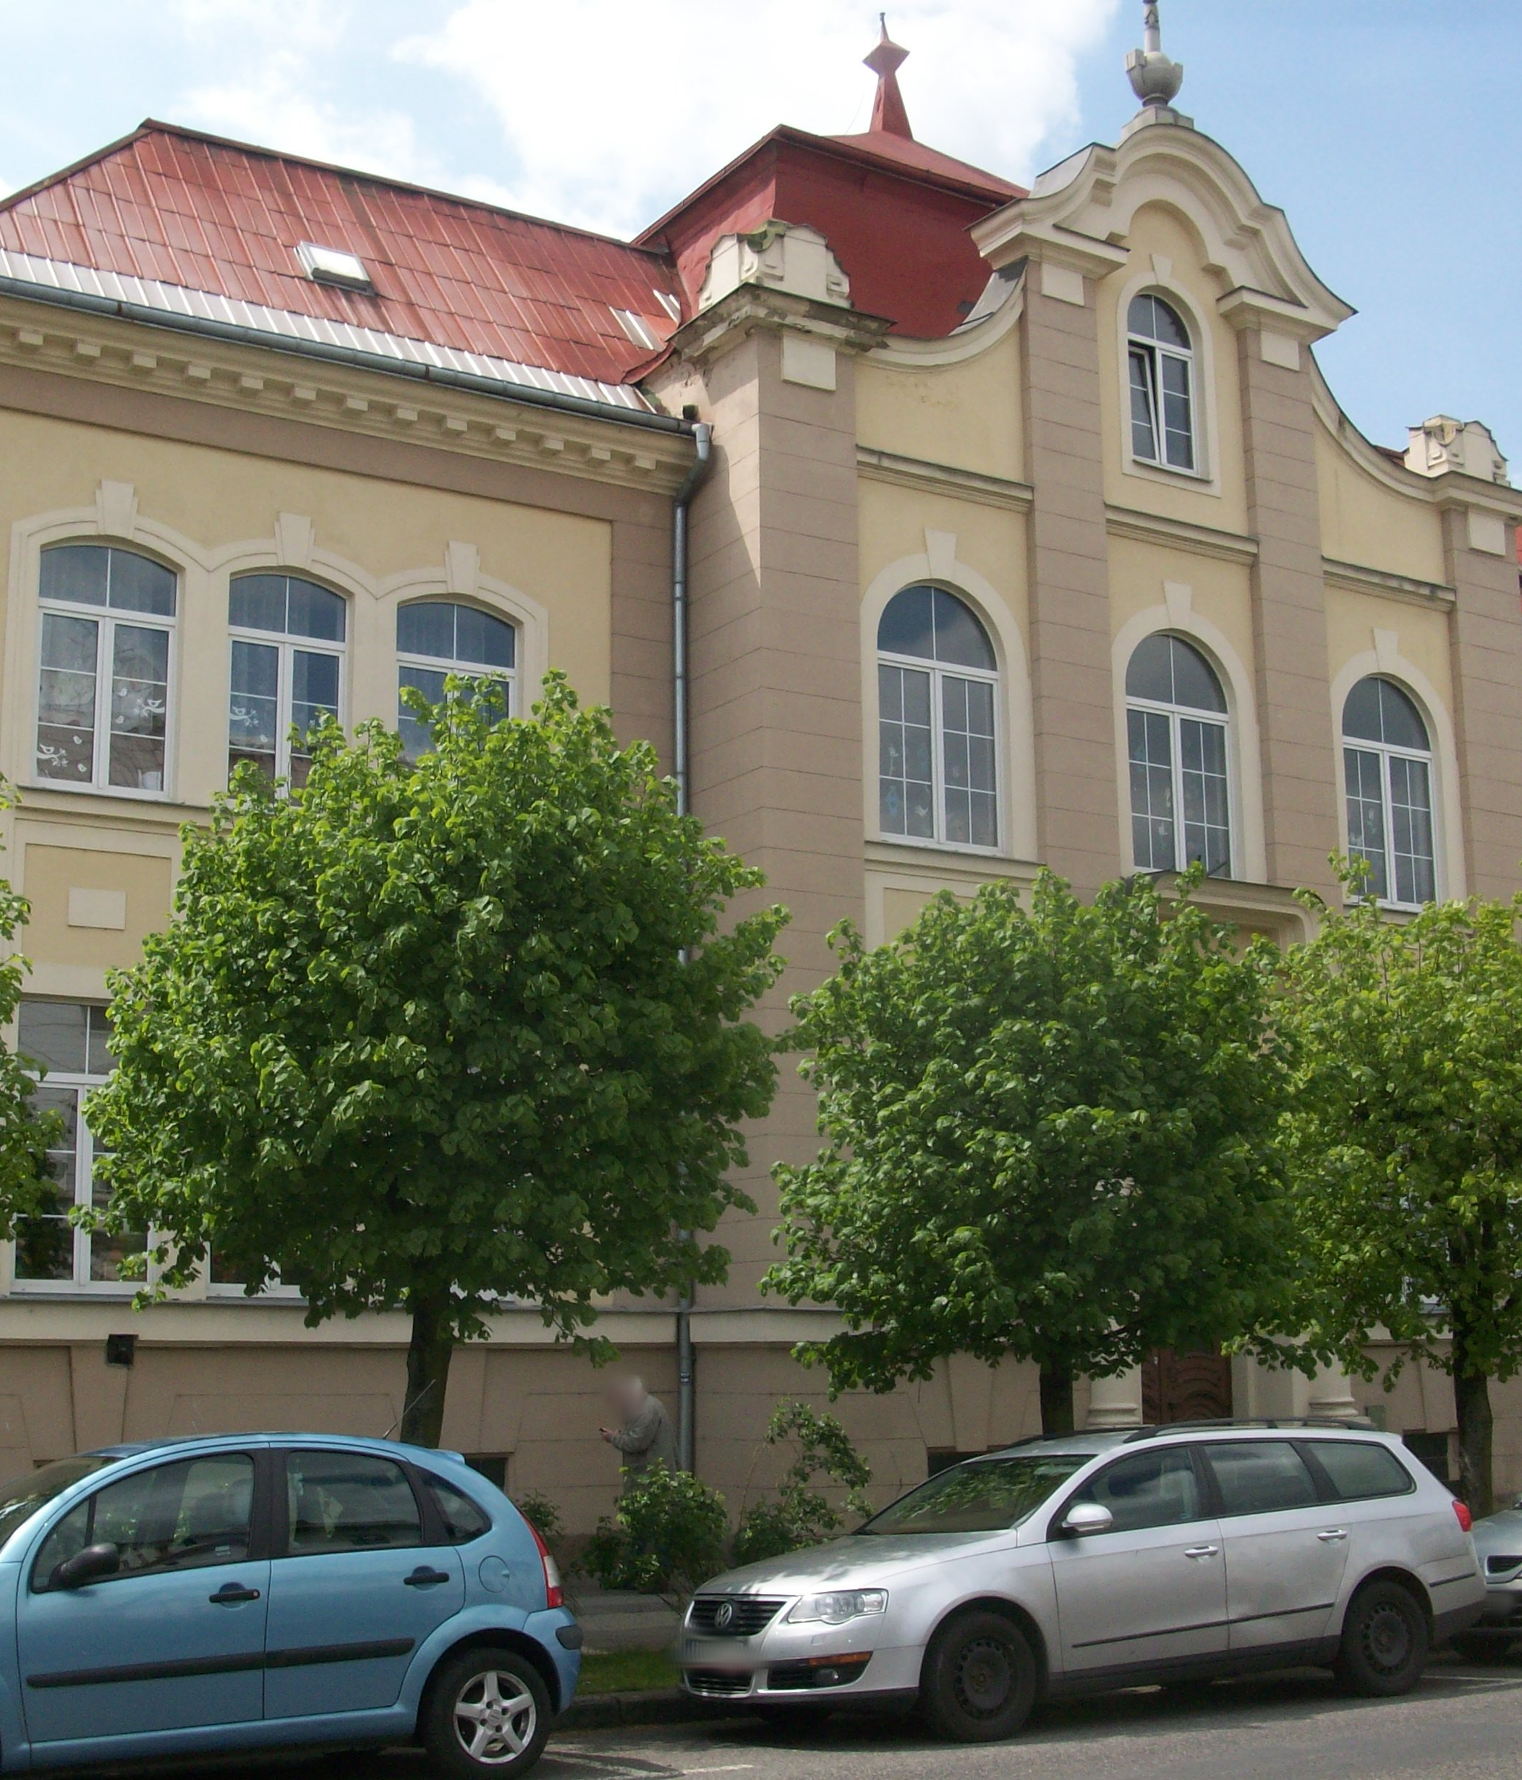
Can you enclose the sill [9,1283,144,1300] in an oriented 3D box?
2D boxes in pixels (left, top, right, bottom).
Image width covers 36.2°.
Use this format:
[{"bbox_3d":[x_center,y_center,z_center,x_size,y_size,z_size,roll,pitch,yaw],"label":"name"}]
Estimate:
[{"bbox_3d":[-5.547,3.314,19.089,1.193,0.082,0.200,6,-13,-30],"label":"sill"}]

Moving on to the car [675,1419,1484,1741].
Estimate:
[{"bbox_3d":[1.881,3.683,12.851,4.770,1.510,1.850,6,-12,-30],"label":"car"}]

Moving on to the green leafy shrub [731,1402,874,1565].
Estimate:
[{"bbox_3d":[0.324,4.815,18.942,1.138,1.239,1.138,6,-13,-30],"label":"green leafy shrub"}]

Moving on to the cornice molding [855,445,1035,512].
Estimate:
[{"bbox_3d":[1.877,-4.142,23.563,2.184,0.250,0.250,6,-13,-31],"label":"cornice molding"}]

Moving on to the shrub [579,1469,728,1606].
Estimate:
[{"bbox_3d":[-0.847,5.048,18.209,1.120,1.080,1.020,6,-13,-31],"label":"shrub"}]

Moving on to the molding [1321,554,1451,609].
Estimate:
[{"bbox_3d":[6.389,-3.077,23.762,1.880,0.260,0.180,6,-13,-31],"label":"molding"}]

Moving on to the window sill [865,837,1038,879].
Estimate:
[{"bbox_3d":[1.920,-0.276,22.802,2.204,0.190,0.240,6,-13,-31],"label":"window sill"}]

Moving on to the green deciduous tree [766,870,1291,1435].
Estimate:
[{"bbox_3d":[1.854,2.384,15.641,3.500,5.018,3.400,0,-11,0],"label":"green deciduous tree"}]

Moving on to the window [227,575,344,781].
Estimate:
[{"bbox_3d":[-3.795,-1.552,18.675,1.000,2.050,0.150,6,-13,-31],"label":"window"}]

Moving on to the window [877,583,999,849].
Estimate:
[{"bbox_3d":[1.799,-1.765,23.482,1.496,2.741,0.160,6,-13,-30],"label":"window"}]

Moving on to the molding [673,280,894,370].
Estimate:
[{"bbox_3d":[0.236,-5.382,23.428,1.720,0.500,1.450,6,-13,-30],"label":"molding"}]

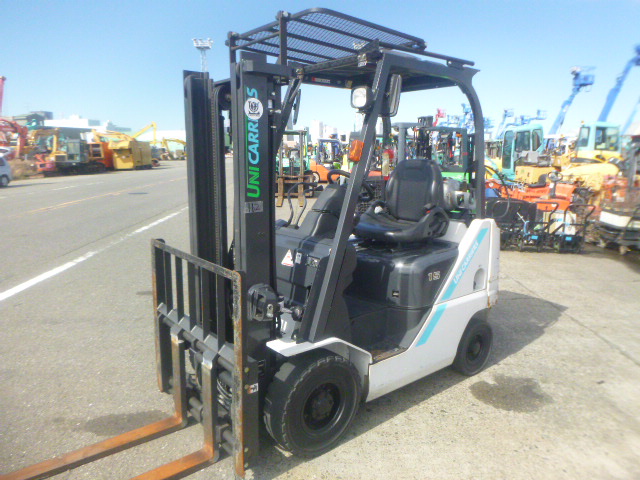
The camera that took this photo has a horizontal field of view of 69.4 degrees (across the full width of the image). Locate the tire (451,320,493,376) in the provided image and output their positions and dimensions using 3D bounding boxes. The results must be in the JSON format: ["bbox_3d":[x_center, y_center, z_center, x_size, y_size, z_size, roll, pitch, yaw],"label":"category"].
[{"bbox_3d":[1.093,0.771,3.371,0.436,0.436,0.135,-8,13,-37],"label":"tire"}]

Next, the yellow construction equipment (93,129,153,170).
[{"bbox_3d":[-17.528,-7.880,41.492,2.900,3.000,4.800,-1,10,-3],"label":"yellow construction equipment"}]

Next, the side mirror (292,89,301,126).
[{"bbox_3d":[-0.156,-0.929,3.240,0.040,0.225,0.140,9,10,-6],"label":"side mirror"}]

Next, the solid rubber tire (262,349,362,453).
[{"bbox_3d":[-0.021,0.872,2.520,0.560,0.560,0.175,-8,13,-37],"label":"solid rubber tire"}]

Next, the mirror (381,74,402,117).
[{"bbox_3d":[0.374,-0.791,2.538,0.140,0.220,0.040,3,1,19],"label":"mirror"}]

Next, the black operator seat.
[{"bbox_3d":[0.590,-0.298,3.358,0.580,0.570,0.520,-8,13,-37],"label":"black operator seat"}]

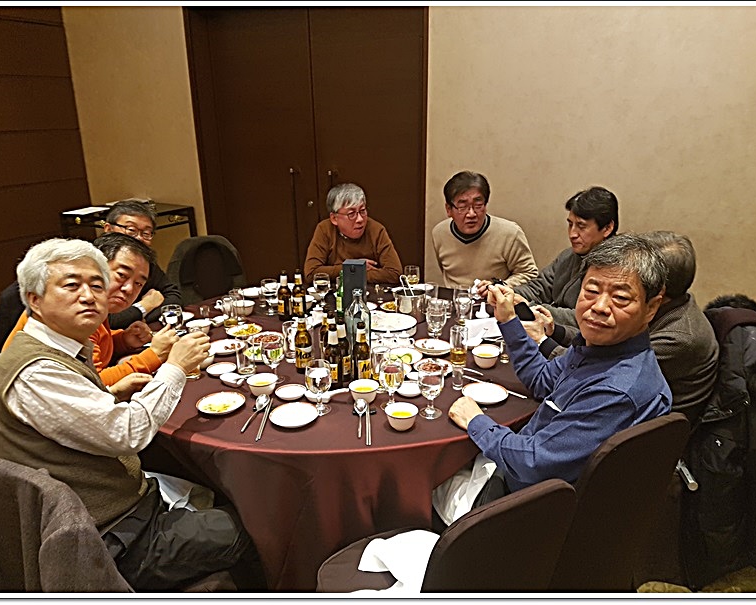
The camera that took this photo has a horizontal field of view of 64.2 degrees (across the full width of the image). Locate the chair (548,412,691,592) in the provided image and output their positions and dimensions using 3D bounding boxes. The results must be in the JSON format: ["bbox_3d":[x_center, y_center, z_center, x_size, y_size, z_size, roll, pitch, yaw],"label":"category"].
[{"bbox_3d":[0.416,0.645,1.687,0.470,0.890,0.580,-12,21,-30],"label":"chair"}]

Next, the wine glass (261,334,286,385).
[{"bbox_3d":[-0.361,0.191,2.054,0.079,0.155,0.079,-1,17,0],"label":"wine glass"}]

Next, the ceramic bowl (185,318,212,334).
[{"bbox_3d":[-0.760,0.098,2.549,0.108,0.052,0.108,-1,17,0],"label":"ceramic bowl"}]

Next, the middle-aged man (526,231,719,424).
[{"bbox_3d":[0.806,0.330,2.191,0.650,1.250,0.540,4,18,16],"label":"middle-aged man"}]

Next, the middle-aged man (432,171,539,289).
[{"bbox_3d":[0.509,-0.022,3.099,0.540,1.270,0.720,8,20,24],"label":"middle-aged man"}]

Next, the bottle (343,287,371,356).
[{"bbox_3d":[-0.066,0.090,1.973,0.084,0.275,0.084,-1,18,0],"label":"bottle"}]

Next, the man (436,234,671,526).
[{"bbox_3d":[0.424,0.476,1.620,0.730,1.310,0.530,11,21,31],"label":"man"}]

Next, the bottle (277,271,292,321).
[{"bbox_3d":[-0.384,-0.034,2.466,0.058,0.206,0.058,-1,18,0],"label":"bottle"}]

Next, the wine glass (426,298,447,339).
[{"bbox_3d":[0.234,0.063,2.408,0.075,0.152,0.075,-1,18,0],"label":"wine glass"}]

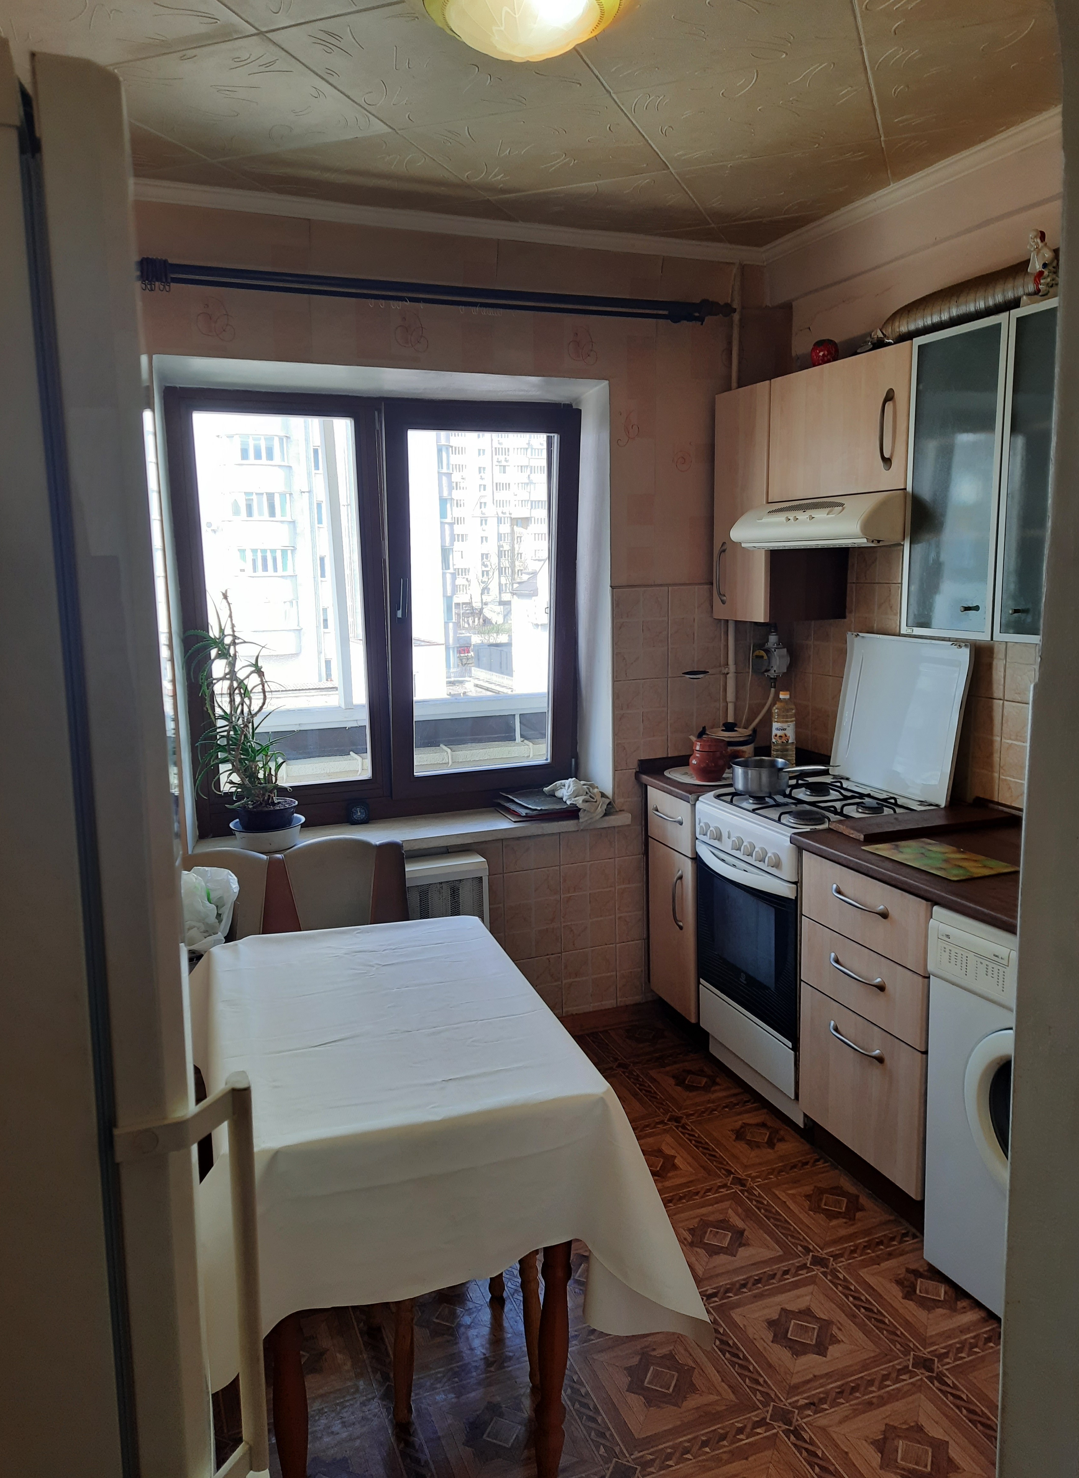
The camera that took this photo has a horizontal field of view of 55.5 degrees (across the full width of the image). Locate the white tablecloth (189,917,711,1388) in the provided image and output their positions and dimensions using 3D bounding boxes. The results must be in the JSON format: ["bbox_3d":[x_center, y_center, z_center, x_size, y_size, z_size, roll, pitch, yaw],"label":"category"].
[{"bbox_3d":[-0.263,0.724,2.050,0.727,0.399,1.141,-5,10,-16],"label":"white tablecloth"}]

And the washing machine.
[{"bbox_3d":[1.235,0.806,2.146,0.515,0.842,0.598,-6,11,-23],"label":"washing machine"}]

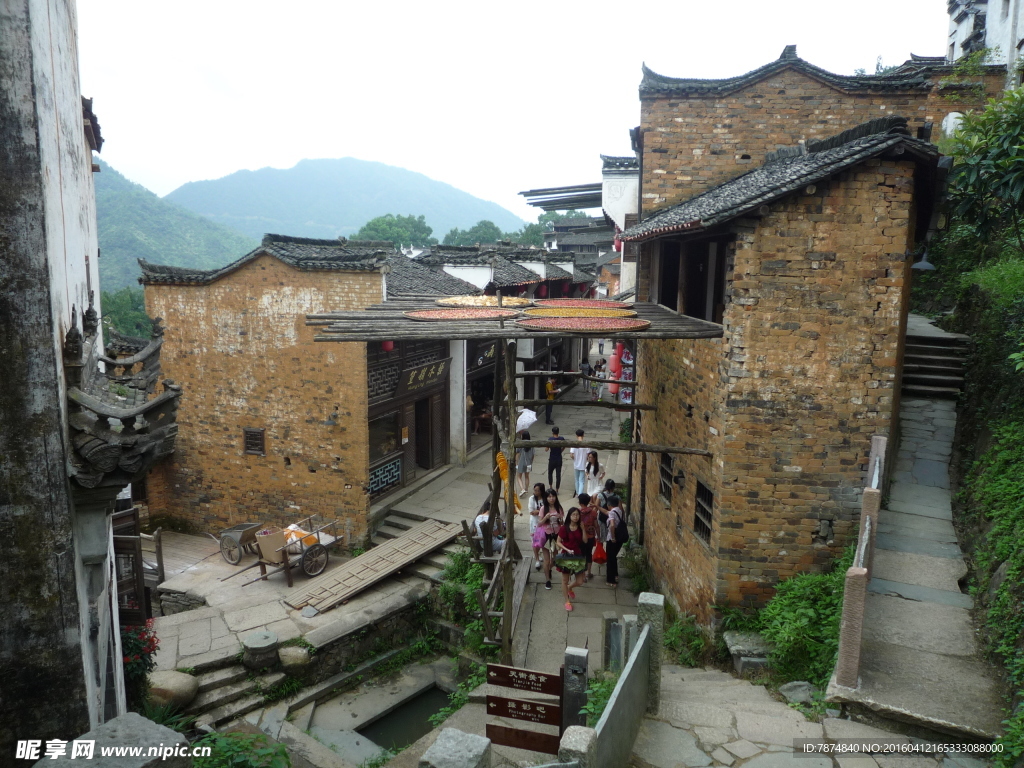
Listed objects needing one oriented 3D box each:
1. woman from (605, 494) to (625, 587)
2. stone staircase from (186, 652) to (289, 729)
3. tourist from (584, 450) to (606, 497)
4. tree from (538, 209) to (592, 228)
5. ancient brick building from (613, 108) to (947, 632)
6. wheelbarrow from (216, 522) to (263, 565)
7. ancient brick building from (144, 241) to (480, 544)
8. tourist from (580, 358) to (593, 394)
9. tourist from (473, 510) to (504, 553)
[{"bbox_3d":[1.789,2.650,12.743,0.400,1.580,0.460,3,8,20],"label":"woman"},{"bbox_3d":[-4.263,4.580,11.269,1.300,0.480,1.250,-6,11,-39],"label":"stone staircase"},{"bbox_3d":[1.826,2.197,16.193,0.480,1.580,0.360,3,8,15],"label":"tourist"},{"bbox_3d":[5.788,-15.740,80.000,6.500,7.500,6.000,0,8,0],"label":"tree"},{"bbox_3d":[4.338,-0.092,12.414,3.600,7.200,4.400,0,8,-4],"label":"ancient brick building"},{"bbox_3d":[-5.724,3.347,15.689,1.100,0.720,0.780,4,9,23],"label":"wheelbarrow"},{"bbox_3d":[-4.825,-0.287,19.616,6.700,6.698,6.500,3,8,19],"label":"ancient brick building"},{"bbox_3d":[3.490,-0.335,34.691,0.460,1.600,0.340,1,8,5],"label":"tourist"},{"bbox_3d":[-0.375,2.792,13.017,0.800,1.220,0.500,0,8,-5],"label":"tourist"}]

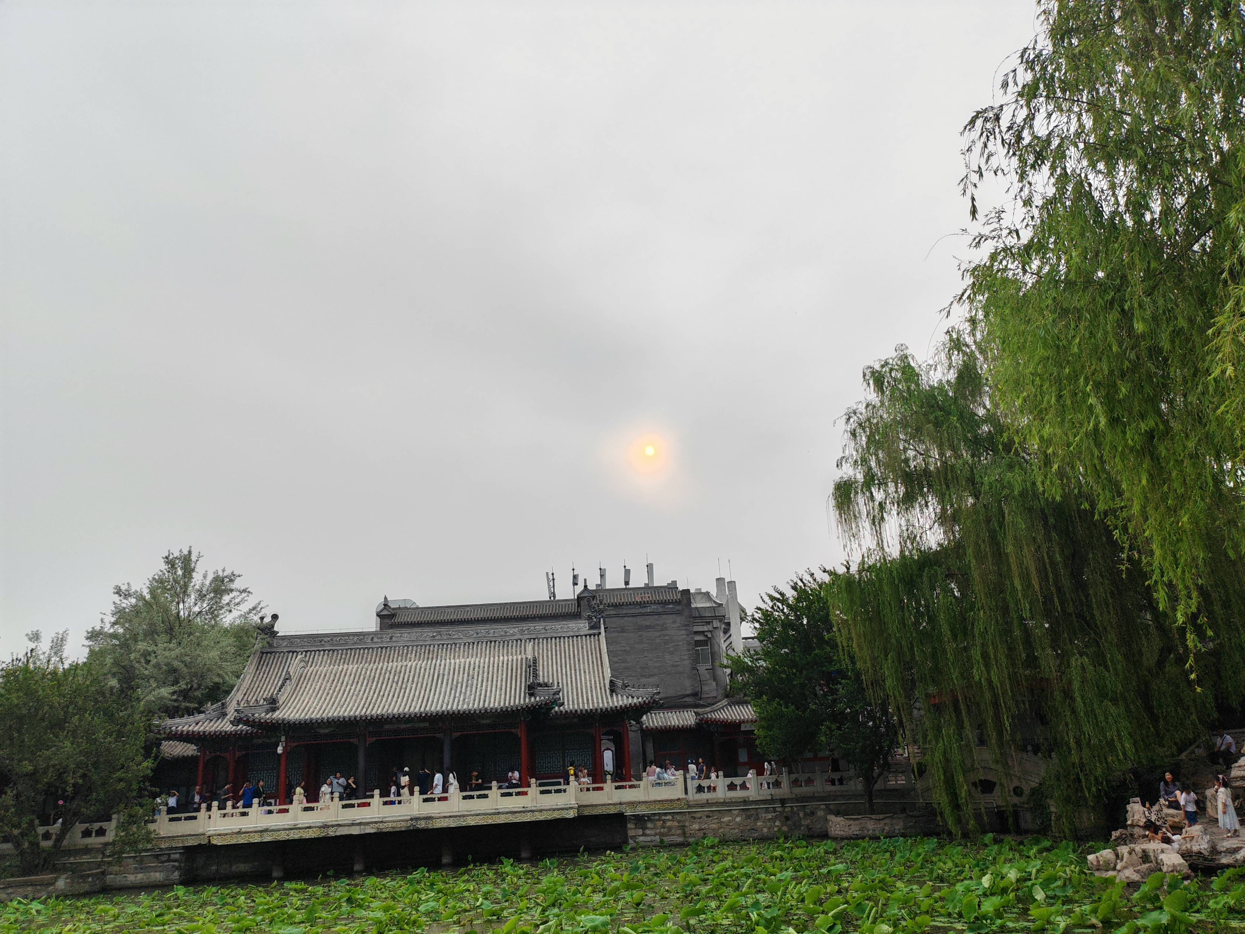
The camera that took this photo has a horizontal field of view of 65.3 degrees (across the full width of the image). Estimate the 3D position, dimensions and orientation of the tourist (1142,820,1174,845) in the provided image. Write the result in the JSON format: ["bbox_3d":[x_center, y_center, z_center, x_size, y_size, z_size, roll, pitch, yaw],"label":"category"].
[{"bbox_3d":[12.171,8.331,22.033,0.650,0.700,0.500,10,-22,-39],"label":"tourist"}]

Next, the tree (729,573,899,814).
[{"bbox_3d":[7.577,8.936,39.133,6.500,9.500,6.200,-7,-17,9],"label":"tree"}]

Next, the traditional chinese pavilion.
[{"bbox_3d":[-6.817,10.536,43.856,24.500,9.300,9.500,-1,-17,-10],"label":"traditional chinese pavilion"}]

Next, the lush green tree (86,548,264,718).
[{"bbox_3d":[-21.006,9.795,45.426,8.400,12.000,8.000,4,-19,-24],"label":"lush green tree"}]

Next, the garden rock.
[{"bbox_3d":[12.042,8.650,21.166,0.700,0.560,0.600,-12,-19,25],"label":"garden rock"}]

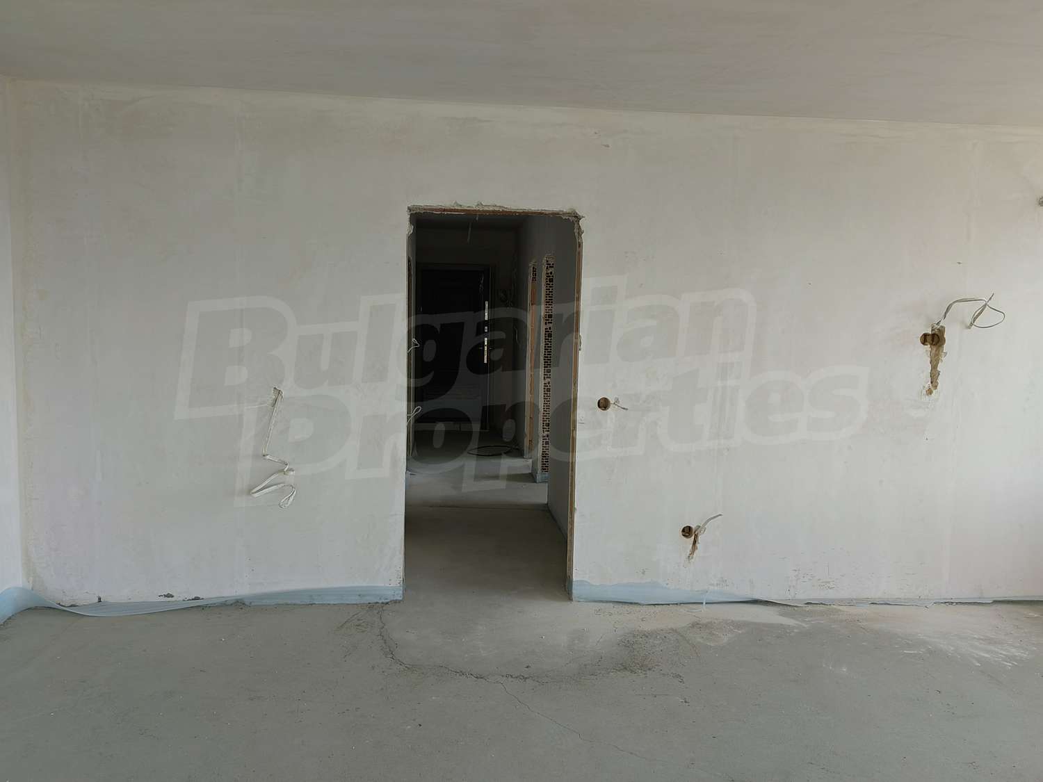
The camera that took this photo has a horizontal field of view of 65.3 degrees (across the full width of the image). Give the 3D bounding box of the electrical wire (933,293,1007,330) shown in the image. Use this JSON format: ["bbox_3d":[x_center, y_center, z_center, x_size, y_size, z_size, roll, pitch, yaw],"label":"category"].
[{"bbox_3d":[2.465,-0.436,4.470,0.400,0.190,0.100,1,5,-5],"label":"electrical wire"}]

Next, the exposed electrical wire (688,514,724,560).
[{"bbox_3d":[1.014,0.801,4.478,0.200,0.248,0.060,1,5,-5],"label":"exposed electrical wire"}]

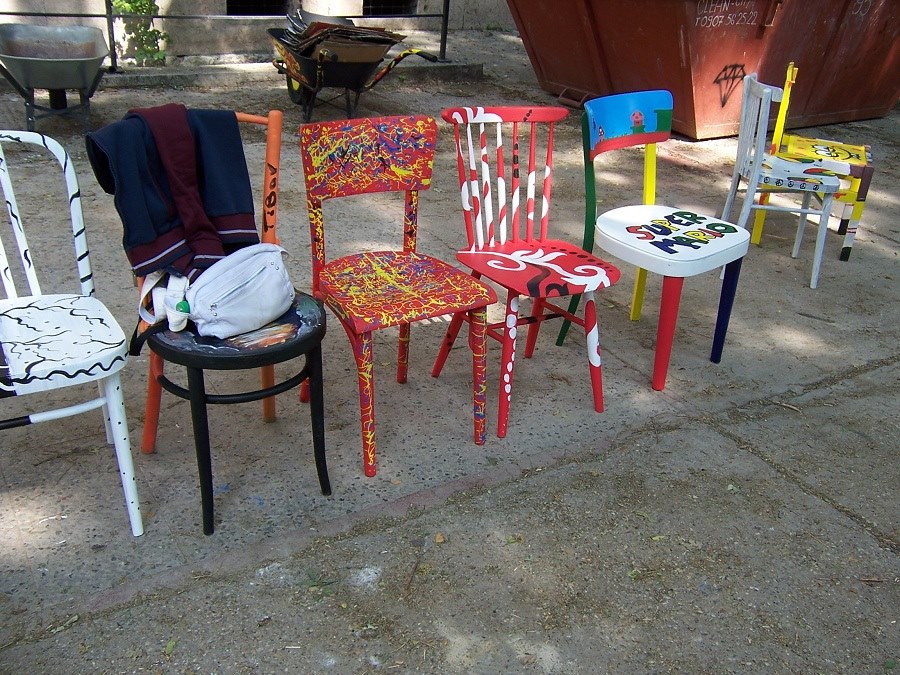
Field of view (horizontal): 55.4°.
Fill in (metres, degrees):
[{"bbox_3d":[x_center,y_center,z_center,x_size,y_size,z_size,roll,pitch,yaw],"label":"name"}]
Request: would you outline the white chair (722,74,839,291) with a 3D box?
[{"bbox_3d":[1.489,-0.710,3.868,0.440,0.830,0.430,6,26,4],"label":"white chair"}]

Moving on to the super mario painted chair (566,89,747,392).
[{"bbox_3d":[0.733,-0.344,2.942,0.460,0.870,0.490,-16,33,-36],"label":"super mario painted chair"}]

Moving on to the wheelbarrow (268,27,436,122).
[{"bbox_3d":[-0.828,-1.820,6.028,0.680,0.600,1.530,-12,30,-30],"label":"wheelbarrow"}]

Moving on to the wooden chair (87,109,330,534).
[{"bbox_3d":[-0.530,-0.048,2.093,0.450,0.900,0.455,-13,31,-32],"label":"wooden chair"}]

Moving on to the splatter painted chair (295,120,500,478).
[{"bbox_3d":[-0.154,-0.137,2.384,0.450,0.860,0.450,-13,31,-31],"label":"splatter painted chair"}]

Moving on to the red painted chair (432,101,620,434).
[{"bbox_3d":[0.248,-0.209,2.596,0.460,0.860,0.450,-10,29,-28],"label":"red painted chair"}]

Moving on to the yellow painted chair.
[{"bbox_3d":[1.854,-0.912,4.292,0.460,0.875,0.460,13,27,17],"label":"yellow painted chair"}]

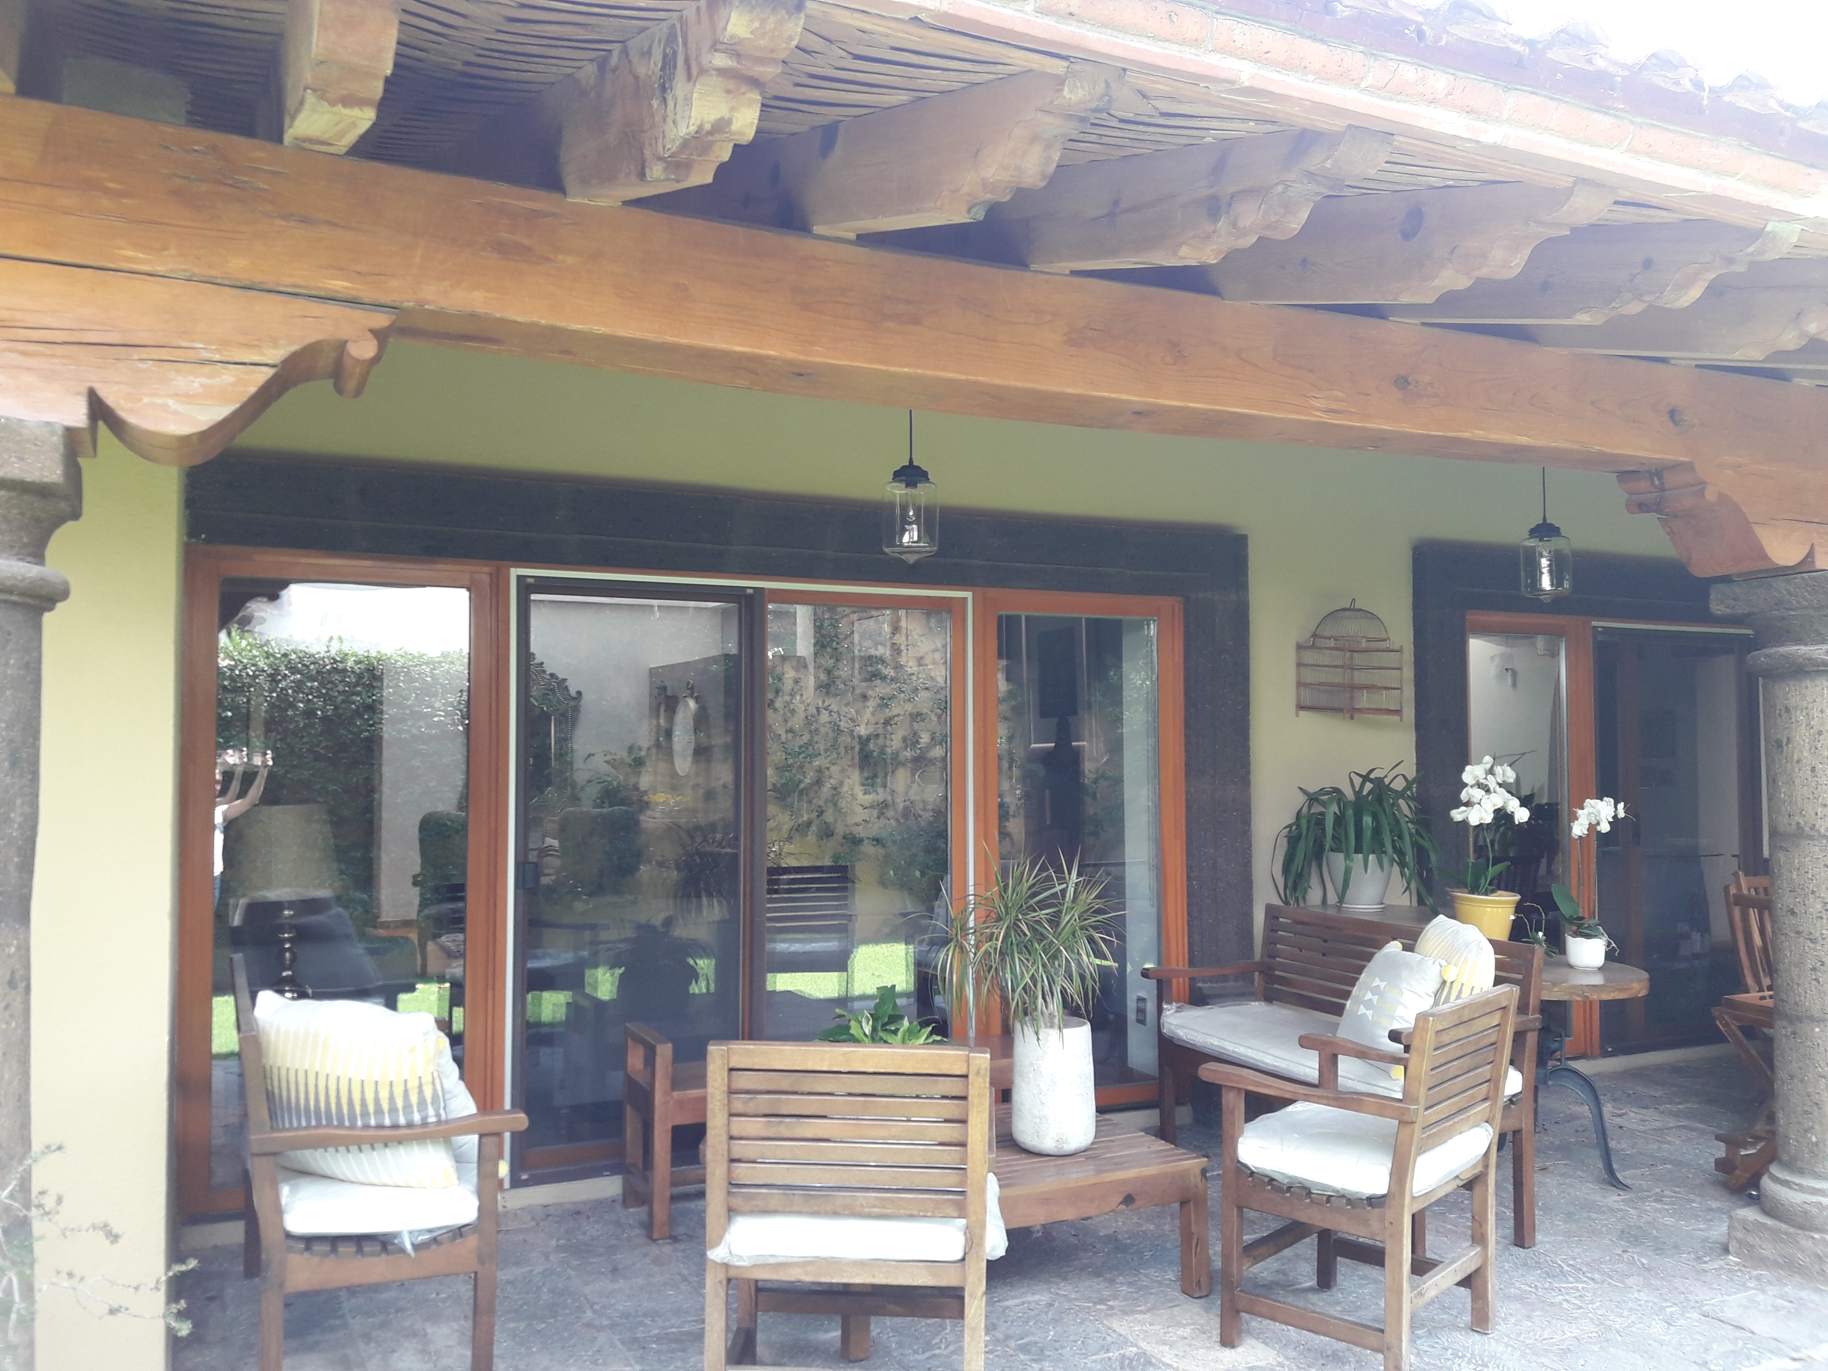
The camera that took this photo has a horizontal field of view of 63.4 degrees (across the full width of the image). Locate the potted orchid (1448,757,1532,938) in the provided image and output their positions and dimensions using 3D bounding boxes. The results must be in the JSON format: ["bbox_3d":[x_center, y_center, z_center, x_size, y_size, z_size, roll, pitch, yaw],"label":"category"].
[{"bbox_3d":[2.221,0.673,5.725,0.294,0.782,0.258,-1,-3,21],"label":"potted orchid"}]

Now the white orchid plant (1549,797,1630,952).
[{"bbox_3d":[2.563,0.711,5.623,0.273,0.567,0.211,-1,-3,24],"label":"white orchid plant"}]

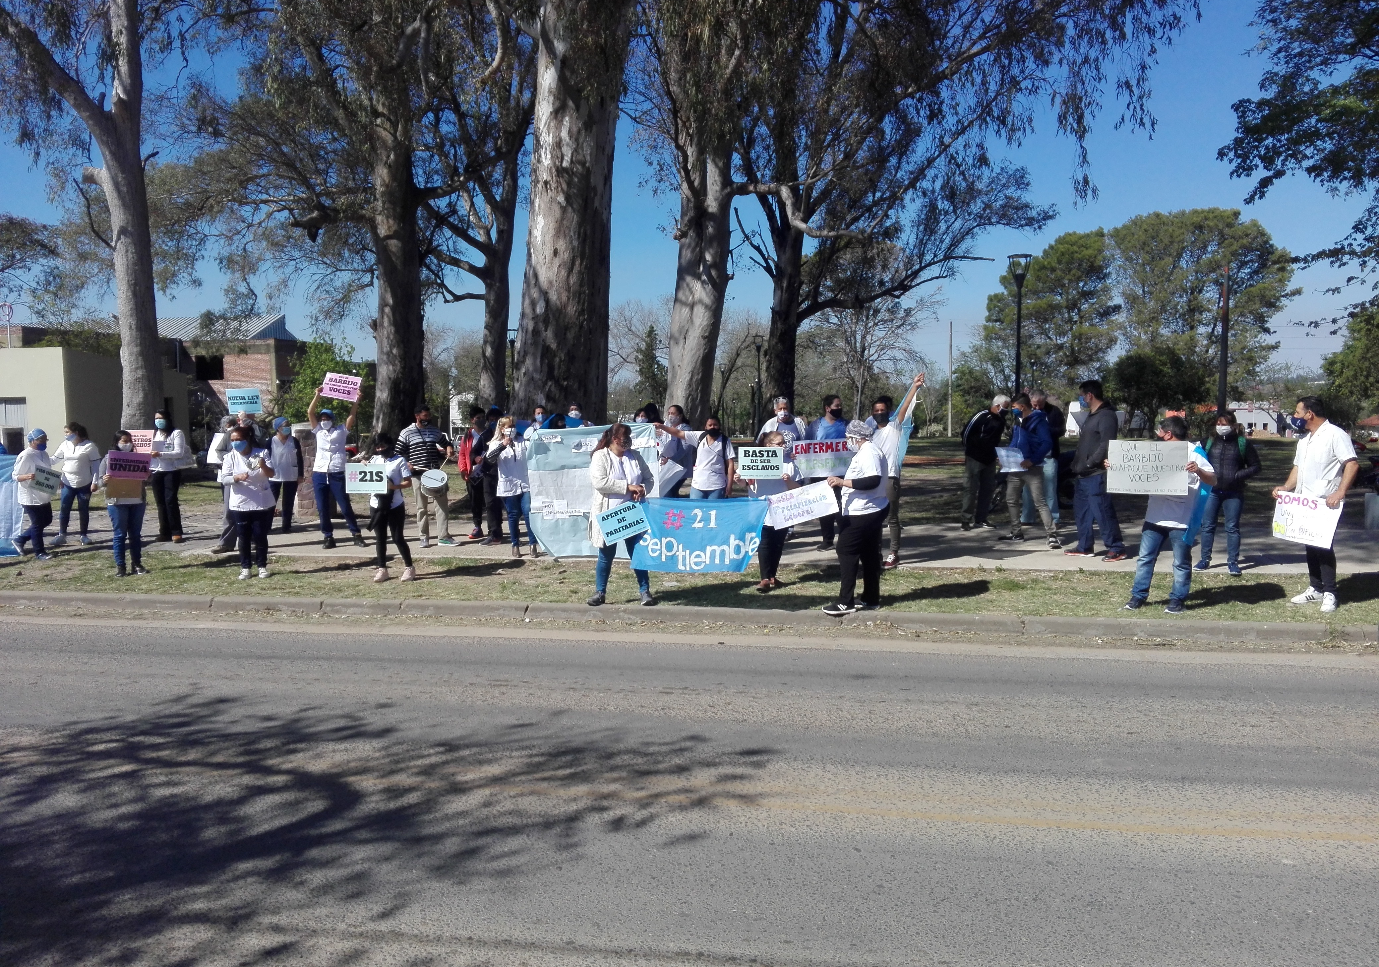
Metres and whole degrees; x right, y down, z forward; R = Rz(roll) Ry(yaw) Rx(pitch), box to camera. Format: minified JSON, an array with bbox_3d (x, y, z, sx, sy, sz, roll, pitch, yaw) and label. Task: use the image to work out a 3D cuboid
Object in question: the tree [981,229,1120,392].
[{"bbox_3d":[22.210,-9.333,66.464,8.600,12.640,8.200,0,4,0],"label":"tree"}]

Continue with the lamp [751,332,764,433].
[{"bbox_3d":[3.153,-4.346,49.180,0.500,4.920,0.500,0,4,0],"label":"lamp"}]

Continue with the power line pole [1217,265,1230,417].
[{"bbox_3d":[13.480,-2.944,27.187,0.210,5.110,0.210,0,4,0],"label":"power line pole"}]

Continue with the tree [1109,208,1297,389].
[{"bbox_3d":[33.923,-10.770,71.545,12.400,14.840,11.000,0,4,0],"label":"tree"}]

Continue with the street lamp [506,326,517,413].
[{"bbox_3d":[-7.416,-4.044,45.180,0.500,4.910,0.500,0,4,0],"label":"street lamp"}]

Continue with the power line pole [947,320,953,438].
[{"bbox_3d":[14.602,-5.812,60.242,0.180,6.600,0.180,0,4,0],"label":"power line pole"}]

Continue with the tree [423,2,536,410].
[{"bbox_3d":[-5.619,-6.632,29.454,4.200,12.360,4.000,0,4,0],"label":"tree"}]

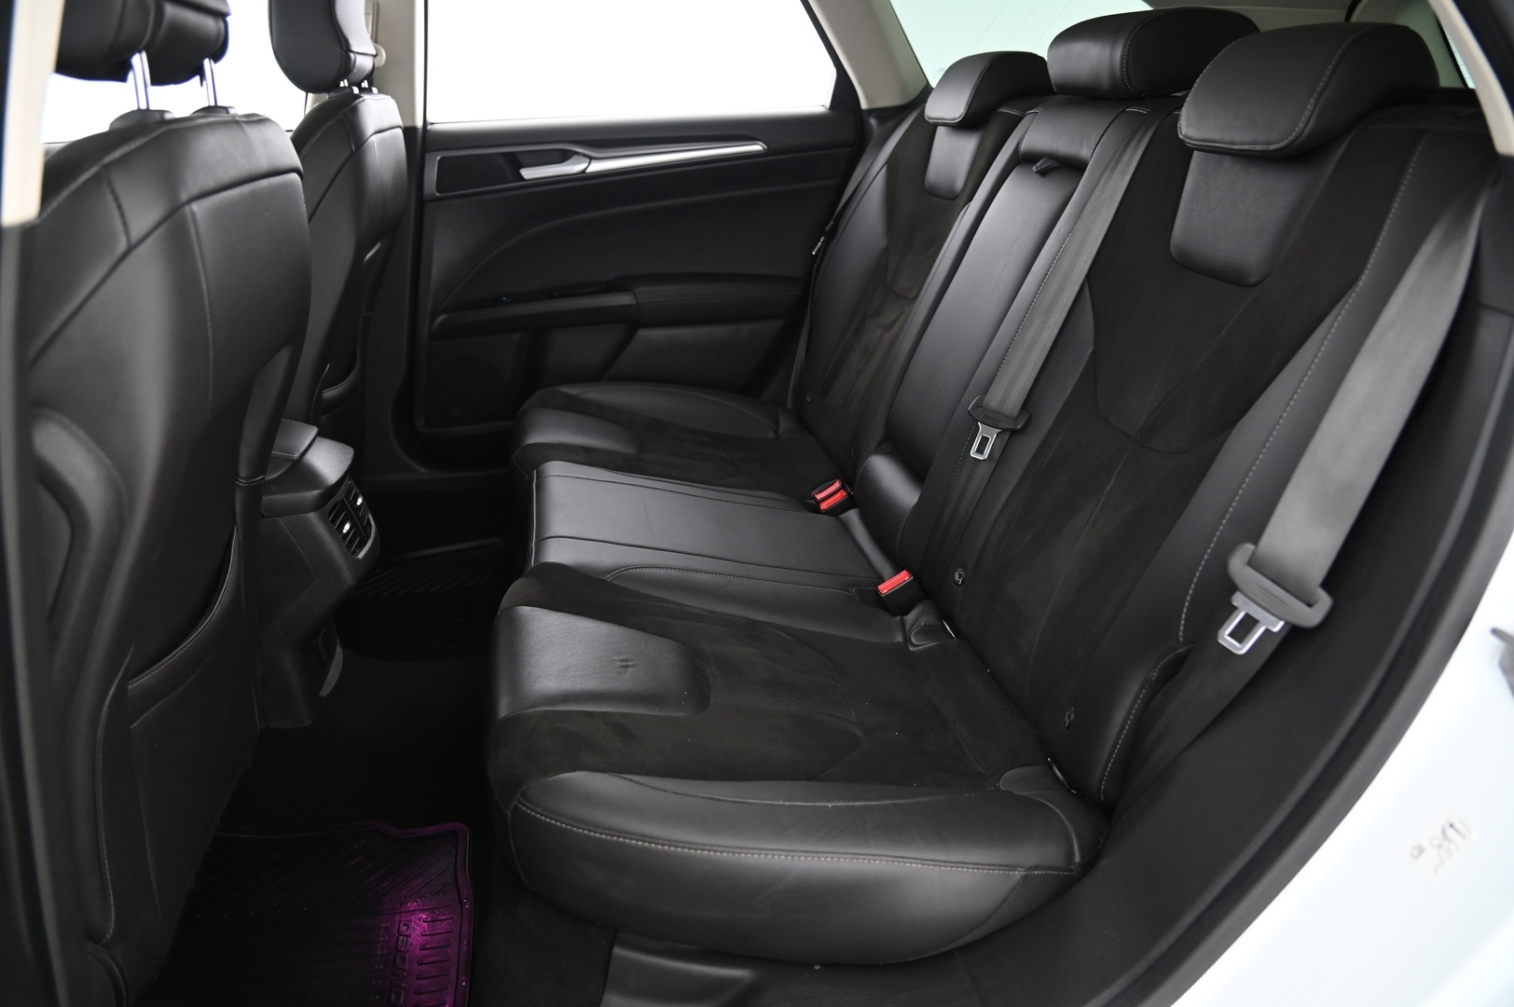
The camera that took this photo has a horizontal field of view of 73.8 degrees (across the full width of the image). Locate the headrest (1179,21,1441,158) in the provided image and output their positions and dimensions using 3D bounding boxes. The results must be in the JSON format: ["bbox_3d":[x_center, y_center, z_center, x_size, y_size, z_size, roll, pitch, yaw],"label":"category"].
[{"bbox_3d":[0.494,-0.367,0.893,0.175,0.115,0.190,-5,23,-10],"label":"headrest"}]

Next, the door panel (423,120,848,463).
[{"bbox_3d":[-0.223,-0.401,1.887,0.810,0.620,0.120,-5,23,-10],"label":"door panel"}]

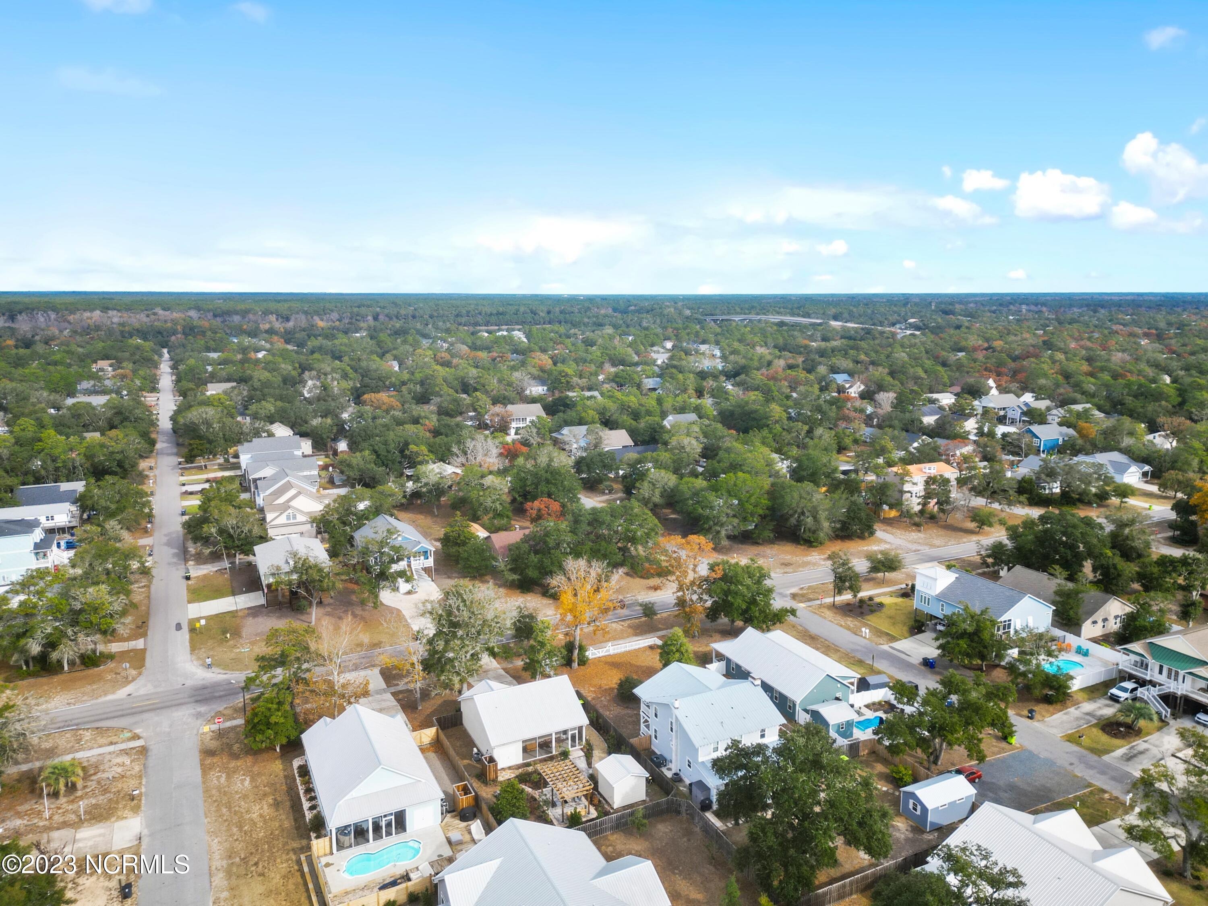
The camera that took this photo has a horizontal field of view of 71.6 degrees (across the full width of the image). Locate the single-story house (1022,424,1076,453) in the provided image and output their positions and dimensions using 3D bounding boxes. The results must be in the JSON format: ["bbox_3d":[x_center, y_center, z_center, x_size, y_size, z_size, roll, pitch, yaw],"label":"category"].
[{"bbox_3d":[146.743,-4.517,278.198,17.200,8.700,10.700,-6,12,-26],"label":"single-story house"}]

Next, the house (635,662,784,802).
[{"bbox_3d":[12.234,30.428,94.168,11.500,8.500,16.700,-5,12,-26],"label":"house"}]

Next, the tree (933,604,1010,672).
[{"bbox_3d":[51.829,26.314,118.304,9.882,9.177,9.882,-6,12,-26],"label":"tree"}]

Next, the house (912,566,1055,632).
[{"bbox_3d":[57.544,23.500,127.822,11.800,9.400,16.000,-5,12,-26],"label":"house"}]

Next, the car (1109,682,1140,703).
[{"bbox_3d":[69.313,31.473,111.363,4.800,1.740,1.880,-7,13,-30],"label":"car"}]

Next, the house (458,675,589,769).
[{"bbox_3d":[-9.954,31.051,101.728,11.900,6.100,12.400,-6,12,-26],"label":"house"}]

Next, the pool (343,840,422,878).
[{"bbox_3d":[-20.408,38.405,78.054,7.800,1.300,4.100,-5,12,-26],"label":"pool"}]

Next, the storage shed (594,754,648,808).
[{"bbox_3d":[1.959,34.935,89.177,4.300,3.300,4.300,-6,12,-26],"label":"storage shed"}]

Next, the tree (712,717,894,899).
[{"bbox_3d":[18.221,32.263,75.499,15.500,12.000,16.000,0,11,0],"label":"tree"}]

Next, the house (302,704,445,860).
[{"bbox_3d":[-24.920,32.546,88.578,10.900,6.400,19.400,-5,12,-26],"label":"house"}]

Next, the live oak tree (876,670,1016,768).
[{"bbox_3d":[37.954,30.395,93.671,14.425,10.563,14.425,-6,12,-26],"label":"live oak tree"}]

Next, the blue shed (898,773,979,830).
[{"bbox_3d":[33.800,34.880,84.814,6.900,3.350,3.900,-5,12,-26],"label":"blue shed"}]

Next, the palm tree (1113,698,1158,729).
[{"bbox_3d":[65.195,32.211,102.731,4.409,3.585,4.409,-6,12,-26],"label":"palm tree"}]

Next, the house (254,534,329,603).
[{"bbox_3d":[-56.236,20.660,151.657,11.500,7.300,17.600,-6,12,-26],"label":"house"}]

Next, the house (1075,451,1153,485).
[{"bbox_3d":[144.419,3.356,239.718,14.000,6.600,18.000,-5,12,-26],"label":"house"}]

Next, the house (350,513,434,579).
[{"bbox_3d":[-39.312,17.984,156.669,11.600,9.100,17.000,-5,12,-26],"label":"house"}]

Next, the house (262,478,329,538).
[{"bbox_3d":[-68.389,12.493,185.184,13.600,9.000,21.500,-5,12,-26],"label":"house"}]

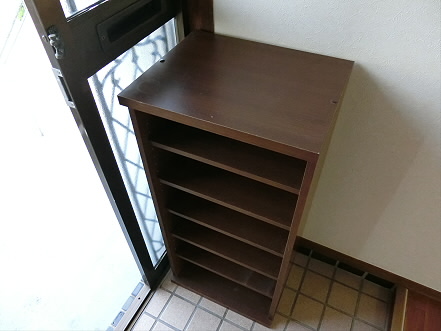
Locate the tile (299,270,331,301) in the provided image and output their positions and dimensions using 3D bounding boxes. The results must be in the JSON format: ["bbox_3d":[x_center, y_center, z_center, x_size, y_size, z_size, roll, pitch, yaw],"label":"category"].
[{"bbox_3d":[0.355,0.453,1.199,0.094,0.010,0.094,19,50,19],"label":"tile"}]

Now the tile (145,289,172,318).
[{"bbox_3d":[-0.228,0.500,1.169,0.060,0.010,0.094,19,50,19],"label":"tile"}]

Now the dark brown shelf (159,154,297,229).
[{"bbox_3d":[0.056,0.006,0.865,0.356,0.015,0.261,18,49,18],"label":"dark brown shelf"}]

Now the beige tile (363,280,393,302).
[{"bbox_3d":[0.575,0.464,1.182,0.094,0.010,0.047,19,50,19],"label":"beige tile"}]

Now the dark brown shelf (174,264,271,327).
[{"bbox_3d":[0.059,0.392,1.246,0.391,0.018,0.309,18,49,18],"label":"dark brown shelf"}]

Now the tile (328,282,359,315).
[{"bbox_3d":[0.448,0.484,1.166,0.094,0.010,0.094,19,50,19],"label":"tile"}]

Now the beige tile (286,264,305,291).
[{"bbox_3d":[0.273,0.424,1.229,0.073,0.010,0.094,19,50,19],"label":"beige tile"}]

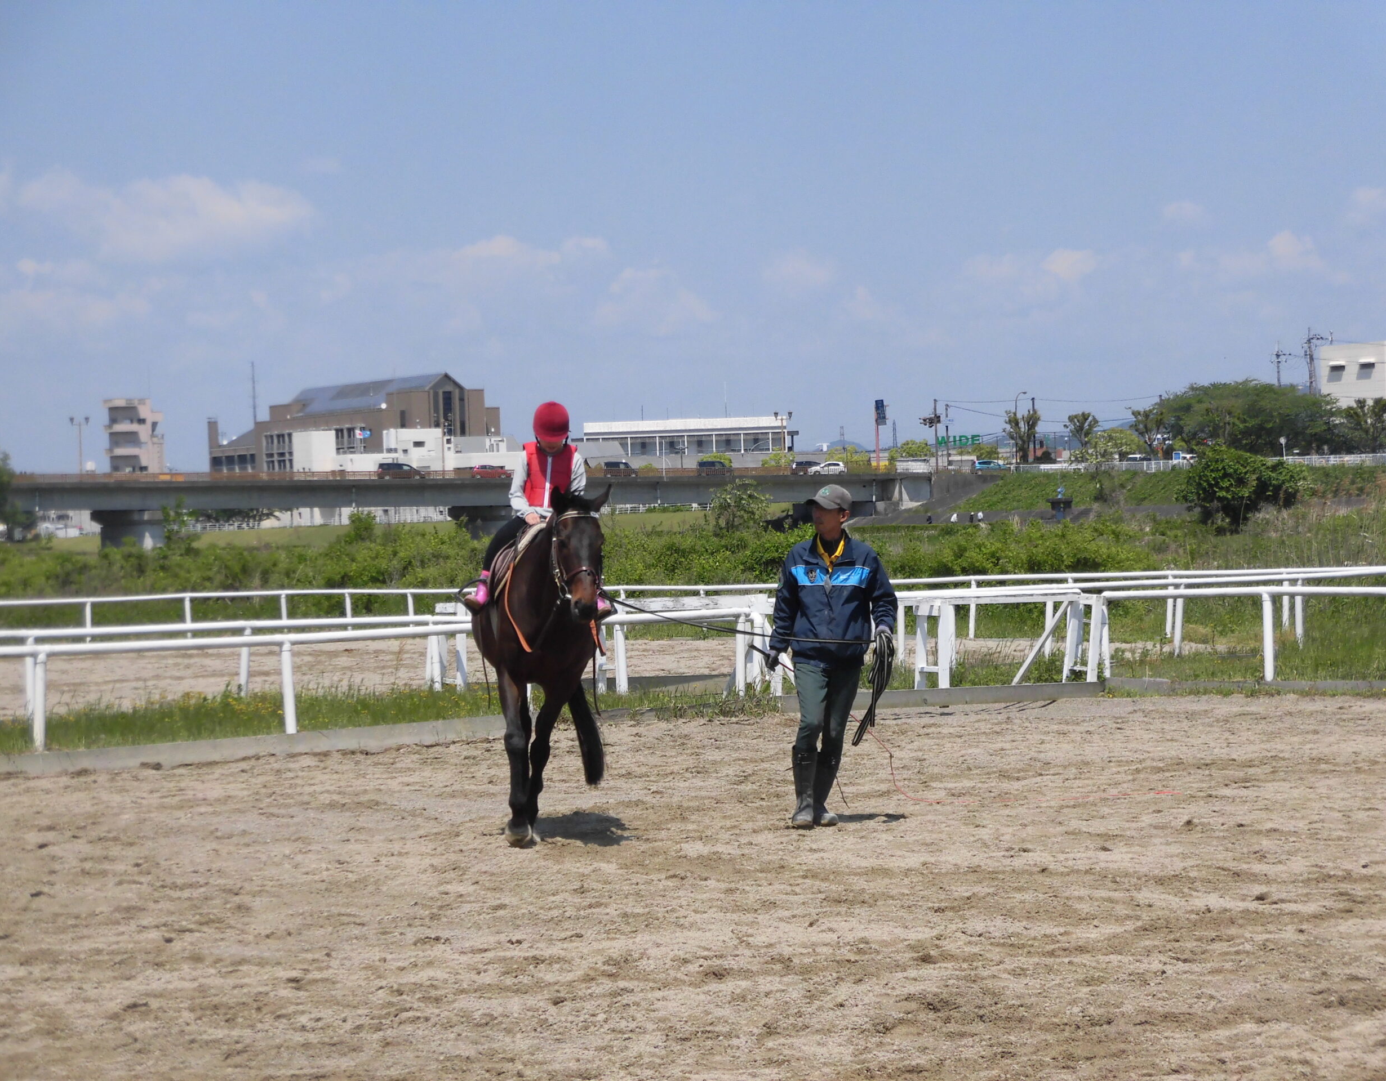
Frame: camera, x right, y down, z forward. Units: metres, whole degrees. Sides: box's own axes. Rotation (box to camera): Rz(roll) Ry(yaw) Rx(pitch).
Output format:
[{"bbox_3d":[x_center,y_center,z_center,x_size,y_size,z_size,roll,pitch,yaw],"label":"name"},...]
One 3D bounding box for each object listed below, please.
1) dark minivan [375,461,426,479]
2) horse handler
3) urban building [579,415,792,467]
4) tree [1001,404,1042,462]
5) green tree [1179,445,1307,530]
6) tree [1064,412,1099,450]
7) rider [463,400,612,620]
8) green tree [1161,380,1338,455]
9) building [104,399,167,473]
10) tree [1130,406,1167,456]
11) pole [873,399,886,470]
[{"bbox_3d":[-29.130,-6.930,375.000,4.800,1.800,1.800,-1,0,-3],"label":"dark minivan"},{"bbox_3d":[0.703,0.591,19.100,0.660,1.740,0.450,-1,1,3],"label":"horse handler"},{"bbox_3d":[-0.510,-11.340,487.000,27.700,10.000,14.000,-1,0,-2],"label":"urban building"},{"bbox_3d":[34.599,-11.217,395.000,4.000,6.200,3.800,-1,1,0],"label":"tree"},{"bbox_3d":[29.330,-2.790,200.000,6.800,4.600,6.000,-1,0,0],"label":"green tree"},{"bbox_3d":[40.949,-10.979,395.000,3.700,5.200,3.600,-1,1,0],"label":"tree"},{"bbox_3d":[-0.781,-0.153,18.900,0.730,1.090,0.600,-1,1,-2],"label":"rider"},{"bbox_3d":[60.119,-13.143,405.000,19.000,8.400,14.000,-1,1,0],"label":"green tree"},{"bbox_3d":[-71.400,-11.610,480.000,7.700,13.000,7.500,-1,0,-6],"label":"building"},{"bbox_3d":[45.160,-10.790,372.000,3.700,5.200,3.700,-1,0,0],"label":"tree"},{"bbox_3d":[19.703,-11.157,395.000,1.300,7.500,0.400,-1,1,11],"label":"pole"}]

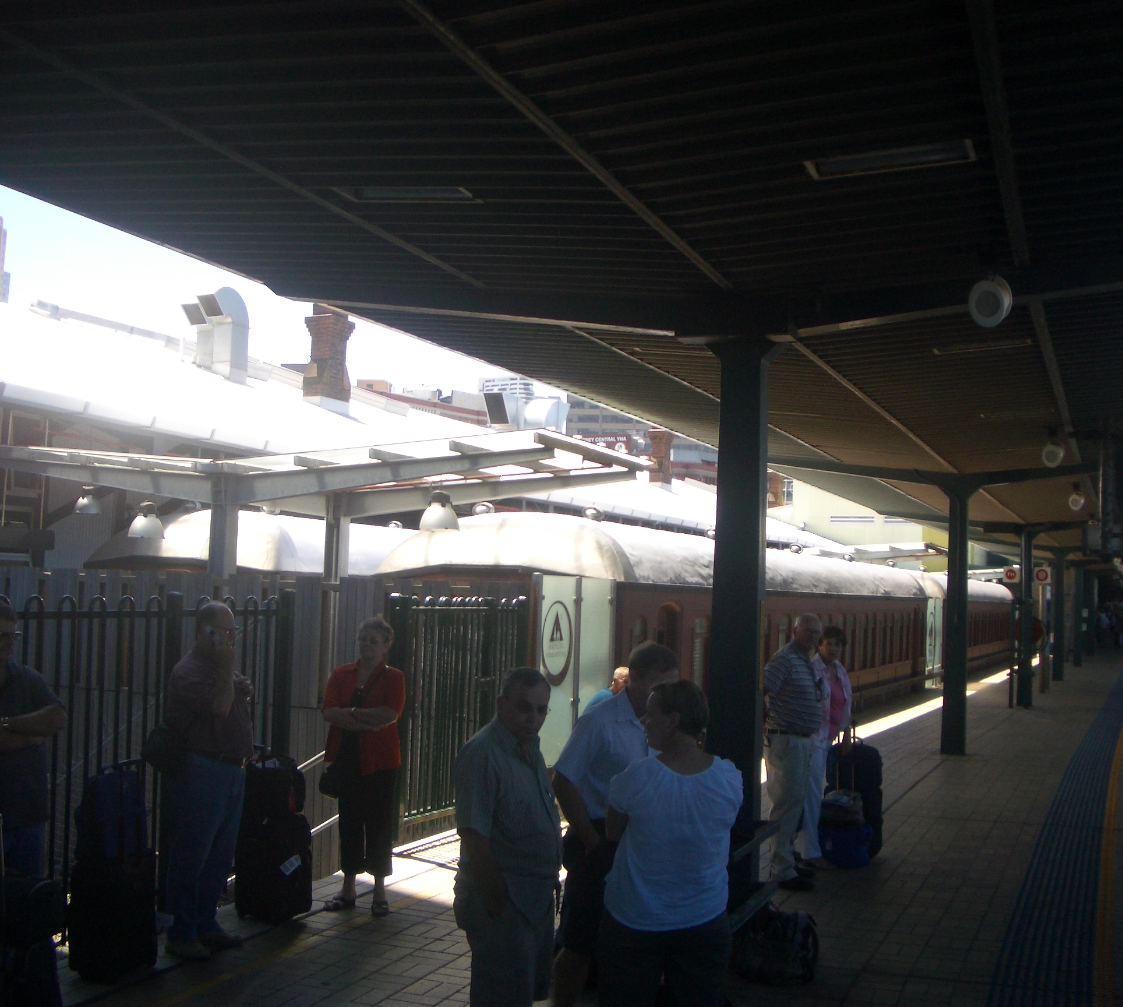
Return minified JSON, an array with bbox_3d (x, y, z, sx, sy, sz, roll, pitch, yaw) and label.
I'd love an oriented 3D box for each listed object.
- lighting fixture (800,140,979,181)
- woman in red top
[{"bbox_3d":[1.277,-1.338,5.270,0.620,0.090,0.260,-2,-5,21],"label":"lighting fixture"},{"bbox_3d":[-1.117,1.468,7.630,0.460,1.640,0.350,1,-4,3],"label":"woman in red top"}]

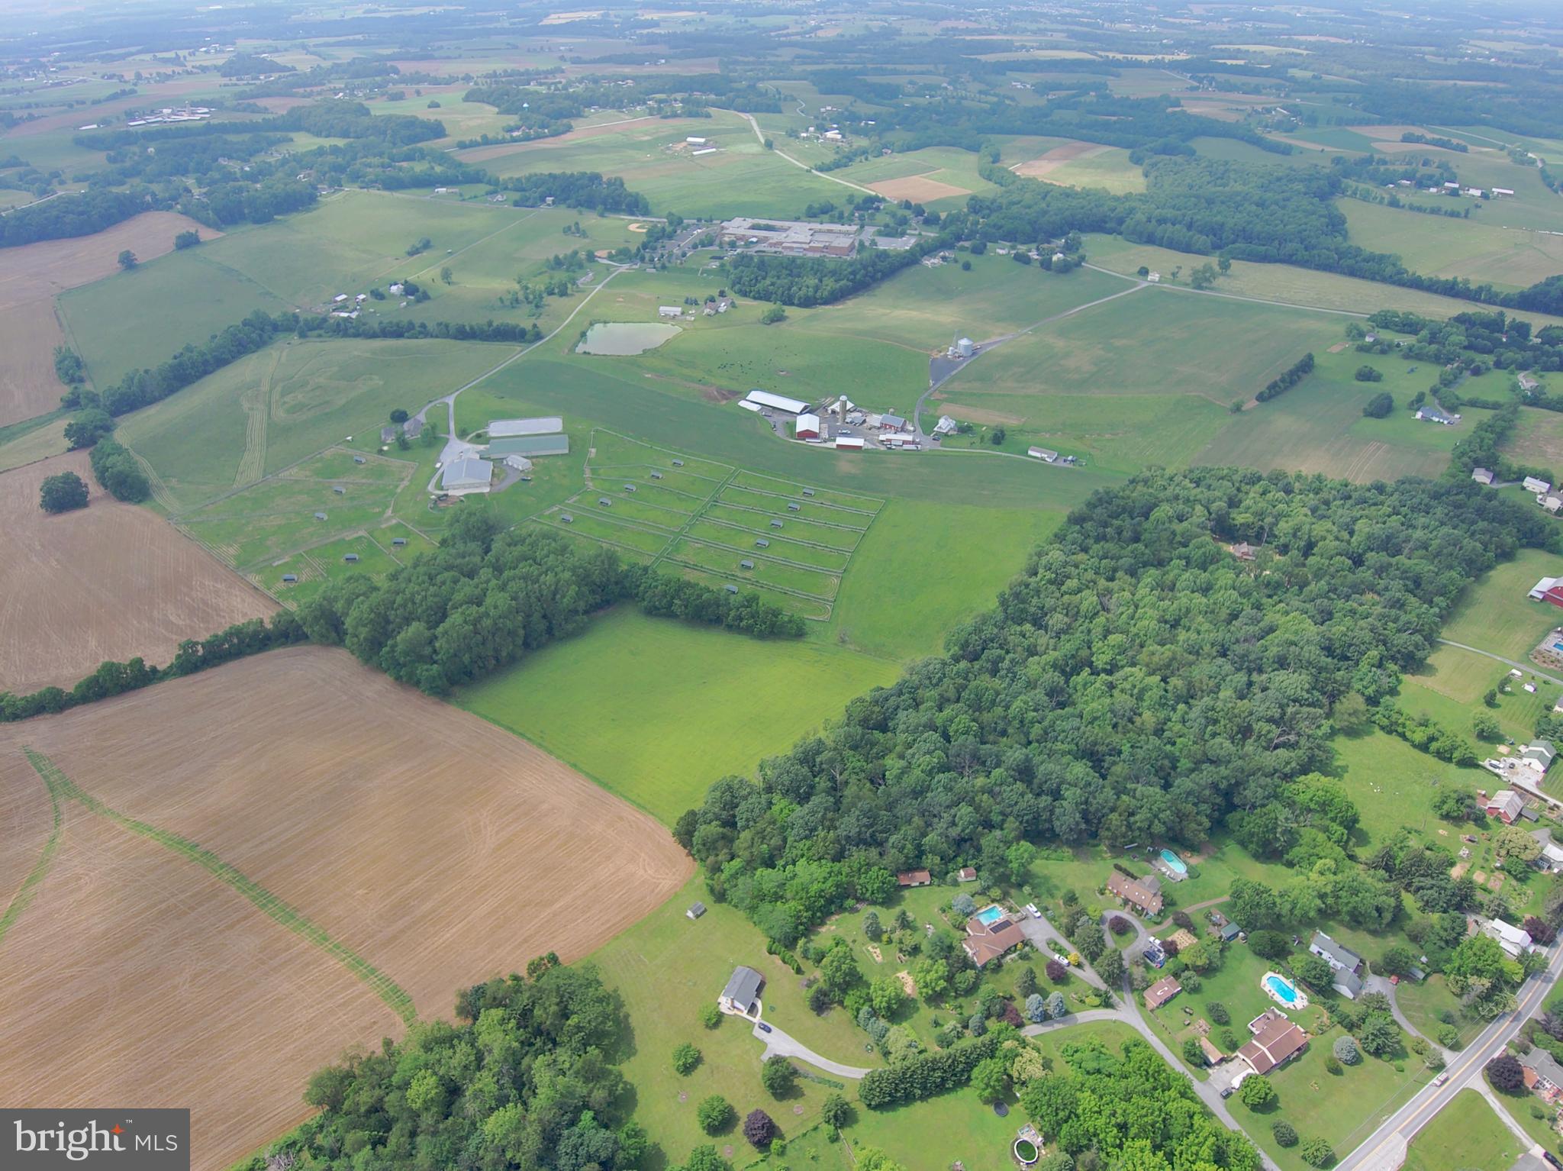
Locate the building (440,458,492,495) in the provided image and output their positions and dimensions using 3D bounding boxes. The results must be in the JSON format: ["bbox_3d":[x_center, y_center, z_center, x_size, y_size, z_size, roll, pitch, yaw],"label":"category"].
[{"bbox_3d":[-202.850,-71.110,613.890,30.010,7.500,30.850,-5,35,-7],"label":"building"}]

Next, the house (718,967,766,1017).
[{"bbox_3d":[-12.760,133.580,313.760,9.450,6.000,12.630,14,37,20],"label":"house"}]

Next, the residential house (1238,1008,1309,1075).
[{"bbox_3d":[154.290,144.430,297.690,22.710,5.200,8.940,-19,38,-25],"label":"residential house"}]

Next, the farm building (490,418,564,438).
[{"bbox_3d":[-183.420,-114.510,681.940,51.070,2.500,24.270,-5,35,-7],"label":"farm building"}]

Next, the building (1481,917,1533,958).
[{"bbox_3d":[252.340,122.320,327.870,8.760,7.200,11.480,-25,42,-32],"label":"building"}]

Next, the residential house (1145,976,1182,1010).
[{"bbox_3d":[129.220,138.260,322.370,13.200,4.500,6.200,-19,38,-25],"label":"residential house"}]

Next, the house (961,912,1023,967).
[{"bbox_3d":[73.110,122.410,329.900,20.680,5.800,13.790,-18,38,-24],"label":"house"}]

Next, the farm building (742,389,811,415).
[{"bbox_3d":[-1.530,-137.160,710.980,48.000,6.200,16.730,21,40,28],"label":"farm building"}]

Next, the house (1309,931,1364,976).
[{"bbox_3d":[189.540,125.650,324.010,7.640,6.400,13.540,-25,41,-31],"label":"house"}]

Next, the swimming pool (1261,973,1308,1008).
[{"bbox_3d":[167.580,134.830,315.520,9.310,0.900,13.170,-19,38,-25],"label":"swimming pool"}]

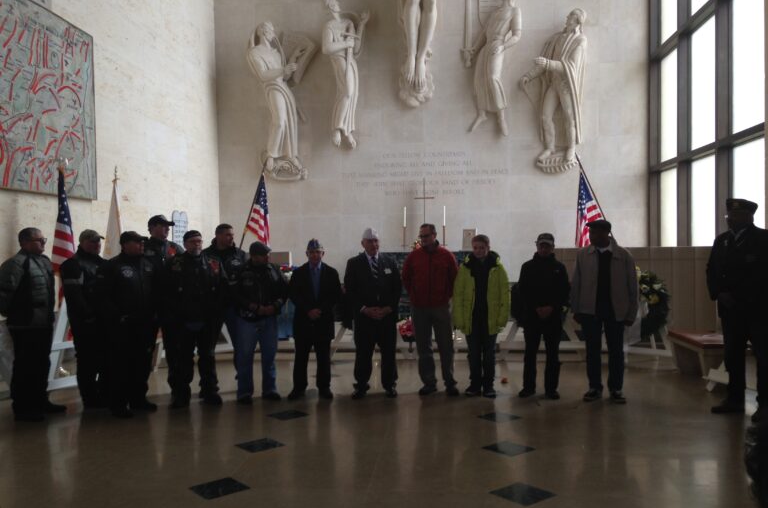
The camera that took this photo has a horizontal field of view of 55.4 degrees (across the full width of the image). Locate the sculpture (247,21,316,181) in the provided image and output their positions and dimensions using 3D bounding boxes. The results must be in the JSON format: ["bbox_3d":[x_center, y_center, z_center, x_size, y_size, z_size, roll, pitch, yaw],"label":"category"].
[{"bbox_3d":[-2.321,-3.476,16.576,1.610,3.610,0.500,-1,1,5],"label":"sculpture"}]

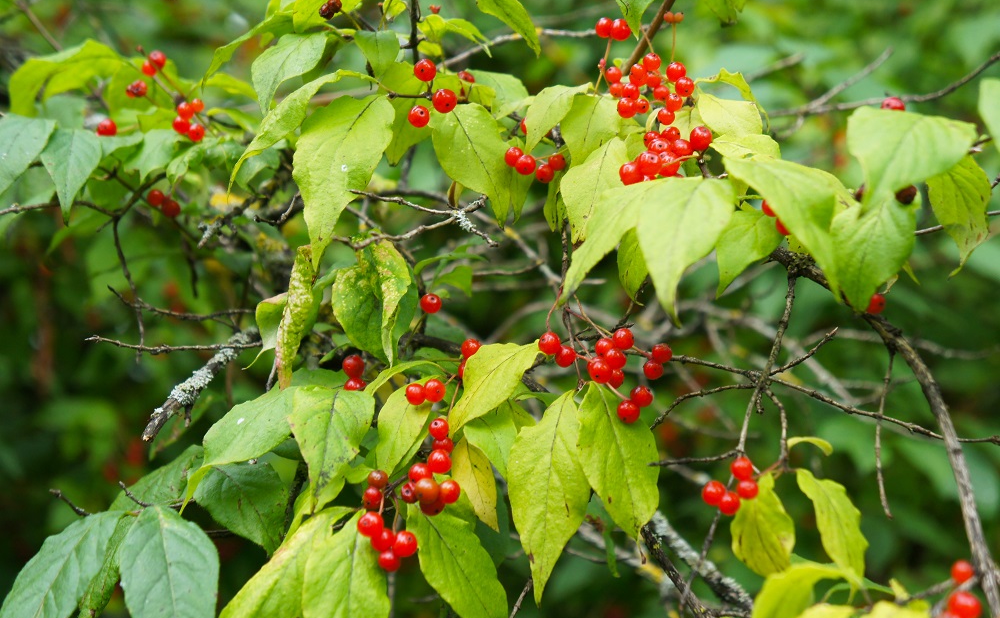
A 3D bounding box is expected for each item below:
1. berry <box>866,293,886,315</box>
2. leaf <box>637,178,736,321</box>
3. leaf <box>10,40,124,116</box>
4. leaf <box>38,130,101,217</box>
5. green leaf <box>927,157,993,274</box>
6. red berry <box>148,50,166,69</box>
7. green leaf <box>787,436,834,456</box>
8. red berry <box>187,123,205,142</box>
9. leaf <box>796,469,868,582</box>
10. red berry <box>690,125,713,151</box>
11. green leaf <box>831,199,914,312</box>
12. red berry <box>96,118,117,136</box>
[{"bbox_3d":[0.144,-0.002,0.870,0.008,0.008,0.008,0,8,0],"label":"berry"},{"bbox_3d":[0.064,-0.021,0.770,0.034,0.059,0.015,16,-31,-5],"label":"leaf"},{"bbox_3d":[-0.179,-0.096,0.940,0.047,0.031,0.027,0,7,0],"label":"leaf"},{"bbox_3d":[-0.189,-0.059,1.000,0.027,0.048,0.014,4,-32,0],"label":"leaf"},{"bbox_3d":[0.173,-0.037,0.858,0.025,0.049,0.011,-4,-18,0],"label":"green leaf"},{"bbox_3d":[-0.153,-0.112,1.020,0.008,0.008,0.008,0,8,0],"label":"red berry"},{"bbox_3d":[0.108,0.047,0.790,0.017,0.006,0.011,8,12,11],"label":"green leaf"},{"bbox_3d":[-0.124,-0.072,0.930,0.008,0.008,0.008,0,7,0],"label":"red berry"},{"bbox_3d":[0.122,0.080,0.840,0.018,0.050,0.013,-27,-20,0],"label":"leaf"},{"bbox_3d":[0.071,-0.060,0.800,0.008,0.008,0.008,0,7,0],"label":"red berry"},{"bbox_3d":[0.138,-0.021,0.840,0.030,0.054,0.010,8,-32,0],"label":"green leaf"},{"bbox_3d":[-0.155,-0.072,0.900,0.008,0.008,0.008,0,10,0],"label":"red berry"}]

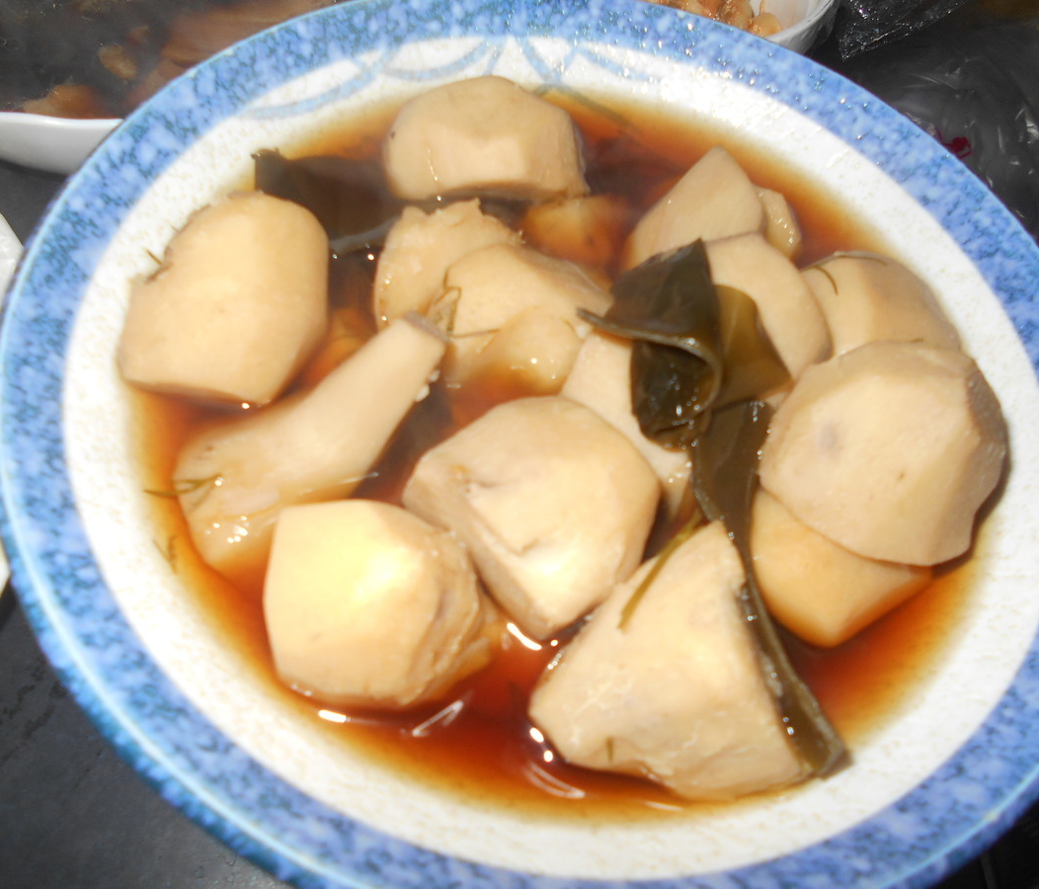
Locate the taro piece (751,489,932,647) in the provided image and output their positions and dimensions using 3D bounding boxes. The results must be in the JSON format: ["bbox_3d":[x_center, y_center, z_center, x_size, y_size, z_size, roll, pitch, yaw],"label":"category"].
[{"bbox_3d":[0.076,0.026,0.208,0.042,0.032,0.042,-24,66,-20],"label":"taro piece"}]

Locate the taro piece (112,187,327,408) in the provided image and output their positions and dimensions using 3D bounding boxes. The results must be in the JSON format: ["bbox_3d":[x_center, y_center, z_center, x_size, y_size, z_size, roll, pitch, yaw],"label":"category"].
[{"bbox_3d":[-0.061,-0.029,0.189,0.040,0.042,0.041,3,59,-6],"label":"taro piece"}]

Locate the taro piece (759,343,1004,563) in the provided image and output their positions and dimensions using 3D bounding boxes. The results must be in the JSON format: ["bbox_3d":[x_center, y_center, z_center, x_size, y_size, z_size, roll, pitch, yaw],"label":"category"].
[{"bbox_3d":[0.071,0.002,0.178,0.040,0.037,0.038,29,60,9],"label":"taro piece"}]

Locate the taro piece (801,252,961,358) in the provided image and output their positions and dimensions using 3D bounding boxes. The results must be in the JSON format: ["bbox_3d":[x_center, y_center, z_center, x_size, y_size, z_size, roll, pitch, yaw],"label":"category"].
[{"bbox_3d":[0.084,-0.025,0.212,0.039,0.033,0.039,34,61,12],"label":"taro piece"}]

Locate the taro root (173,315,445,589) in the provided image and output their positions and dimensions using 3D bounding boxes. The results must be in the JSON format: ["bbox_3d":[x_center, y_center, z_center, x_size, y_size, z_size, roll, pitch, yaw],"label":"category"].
[{"bbox_3d":[-0.045,0.001,0.196,0.070,0.031,0.035,-39,71,-25],"label":"taro root"}]

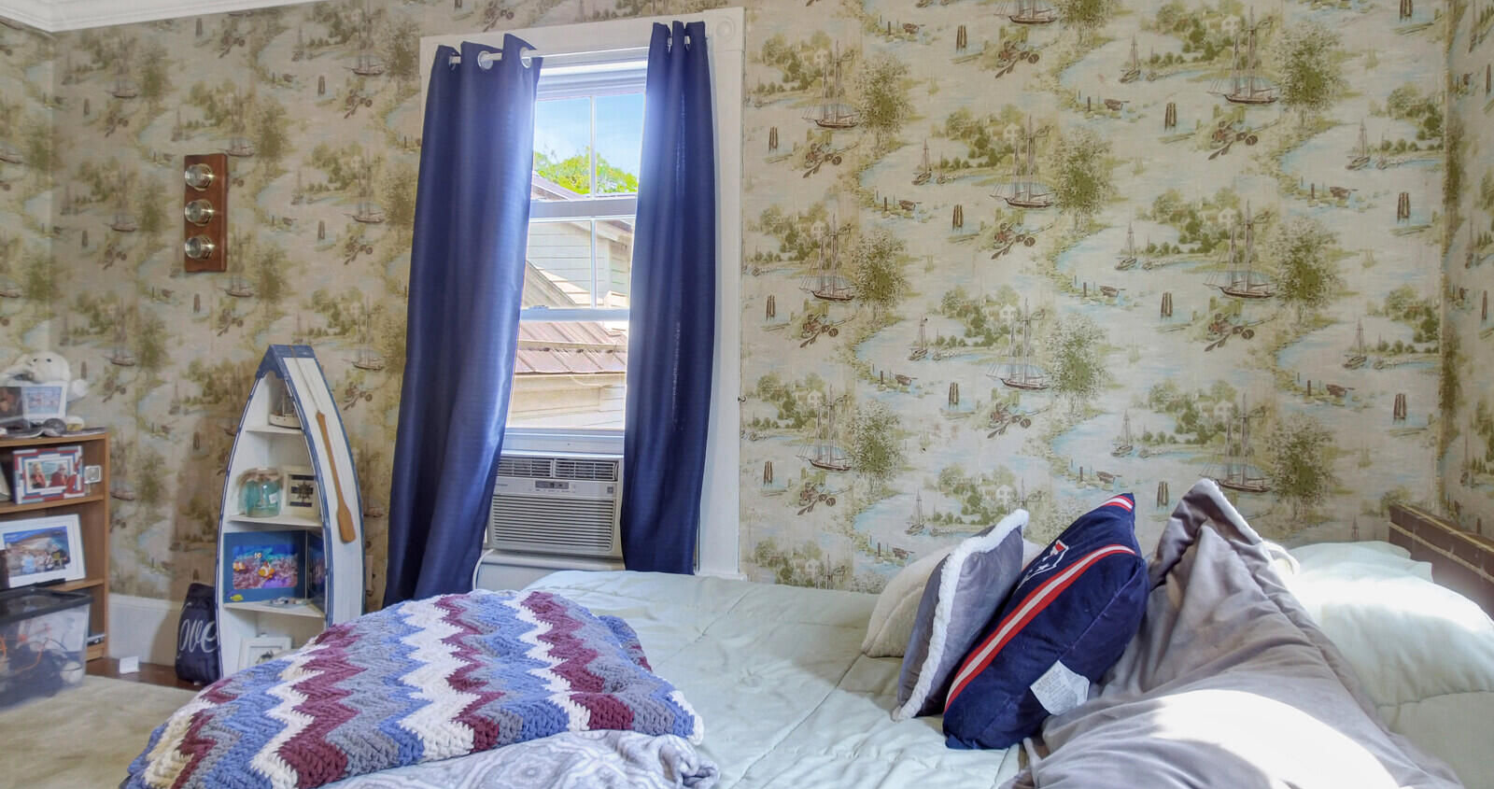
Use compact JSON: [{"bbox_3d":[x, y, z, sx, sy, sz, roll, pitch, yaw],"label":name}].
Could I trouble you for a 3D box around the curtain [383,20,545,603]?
[{"bbox_3d":[-0.873,-0.091,2.913,0.496,1.999,0.157,1,1,17],"label":"curtain"}]

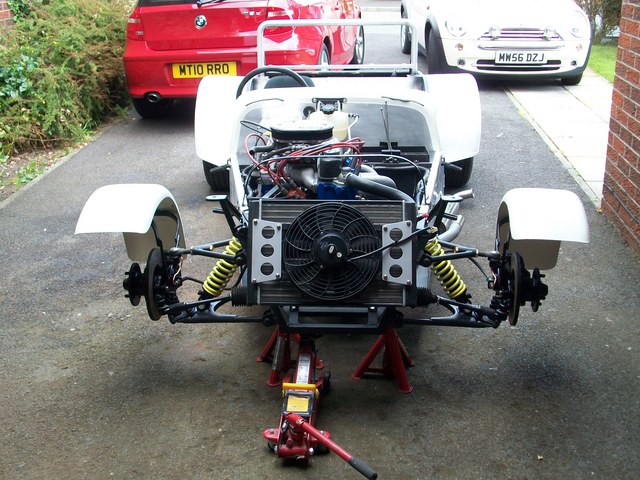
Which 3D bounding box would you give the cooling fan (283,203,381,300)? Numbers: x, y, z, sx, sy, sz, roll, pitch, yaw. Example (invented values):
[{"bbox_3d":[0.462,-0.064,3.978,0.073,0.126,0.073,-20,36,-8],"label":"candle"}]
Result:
[{"bbox_3d":[0.037,0.035,2.370,0.300,0.297,0.085,0,-5,0],"label":"cooling fan"}]

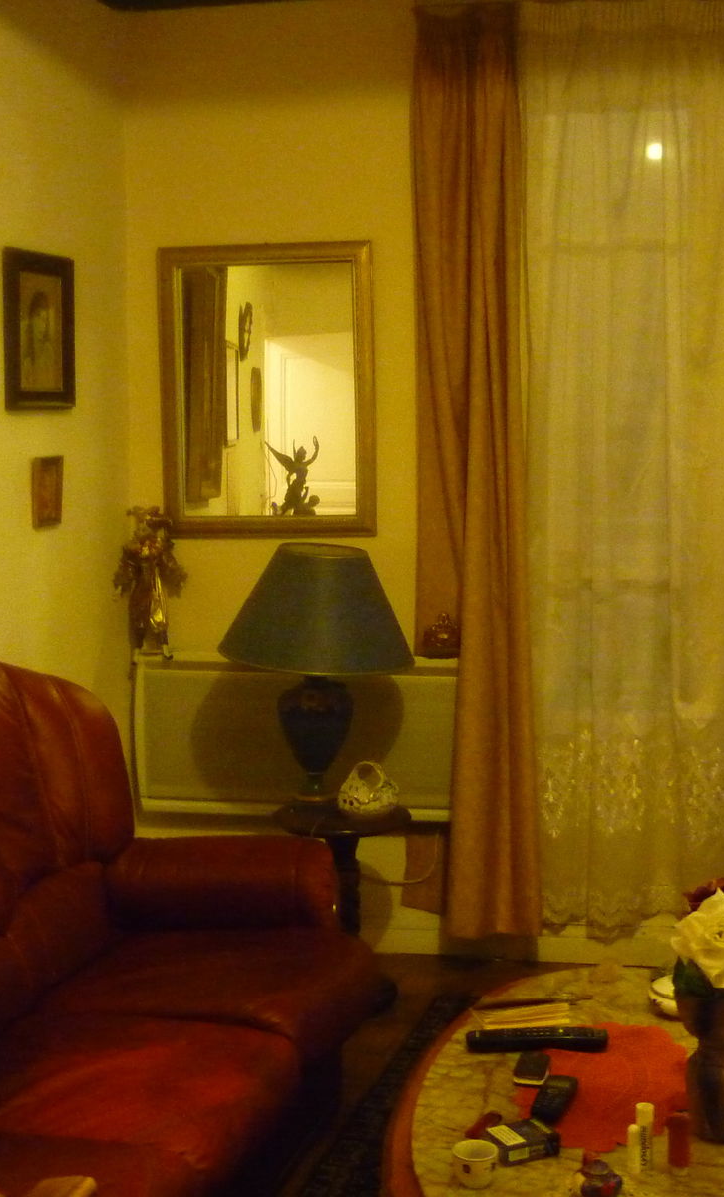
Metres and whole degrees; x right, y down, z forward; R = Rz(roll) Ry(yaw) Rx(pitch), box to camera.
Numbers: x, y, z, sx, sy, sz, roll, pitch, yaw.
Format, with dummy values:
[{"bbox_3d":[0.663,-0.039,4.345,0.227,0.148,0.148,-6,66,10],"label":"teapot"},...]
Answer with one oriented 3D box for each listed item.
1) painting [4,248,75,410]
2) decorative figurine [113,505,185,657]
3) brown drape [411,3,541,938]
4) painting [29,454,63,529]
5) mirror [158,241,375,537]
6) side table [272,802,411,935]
[{"bbox_3d":[-0.743,-0.621,3.545,0.030,0.355,0.305,3,8,15],"label":"painting"},{"bbox_3d":[-0.564,-0.045,4.033,0.188,0.385,0.120,-1,7,-3],"label":"decorative figurine"},{"bbox_3d":[0.295,-0.279,3.870,0.335,2.367,0.150,0,7,9],"label":"brown drape"},{"bbox_3d":[-0.746,-0.252,3.602,0.020,0.167,0.130,1,8,15],"label":"painting"},{"bbox_3d":[-0.249,-0.542,4.001,0.556,0.757,0.040,0,7,9],"label":"mirror"},{"bbox_3d":[-0.044,0.776,3.785,0.339,0.495,0.339,0,7,9],"label":"side table"}]

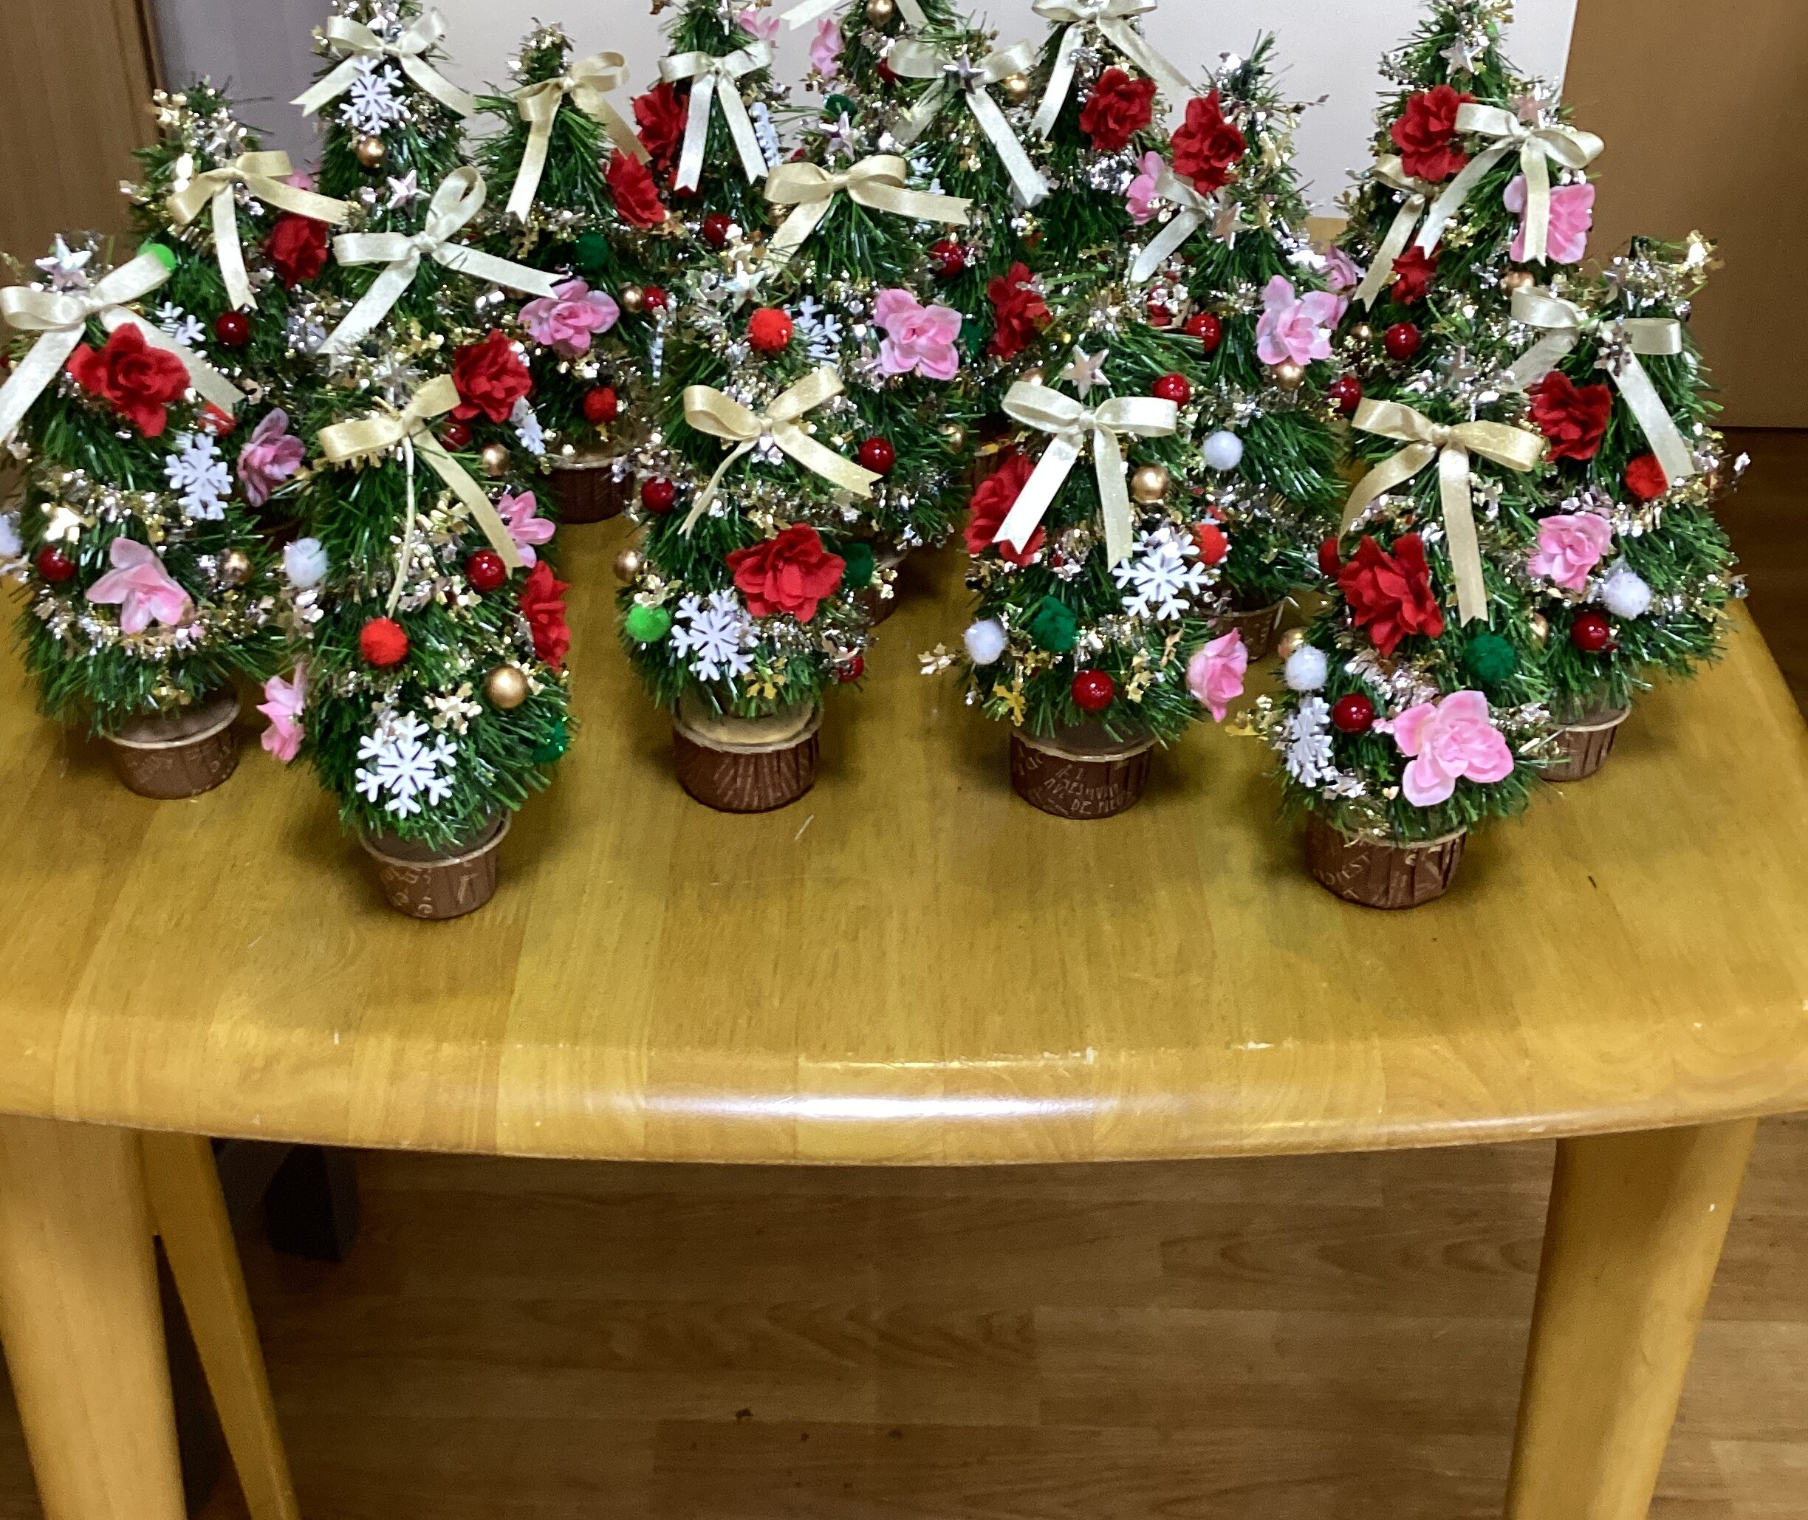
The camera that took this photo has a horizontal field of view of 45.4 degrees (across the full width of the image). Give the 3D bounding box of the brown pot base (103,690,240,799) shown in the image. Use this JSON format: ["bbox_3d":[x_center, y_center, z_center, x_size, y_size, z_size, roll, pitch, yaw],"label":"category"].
[{"bbox_3d":[-0.279,-0.010,0.830,0.053,0.028,0.053,1,34,-1],"label":"brown pot base"}]

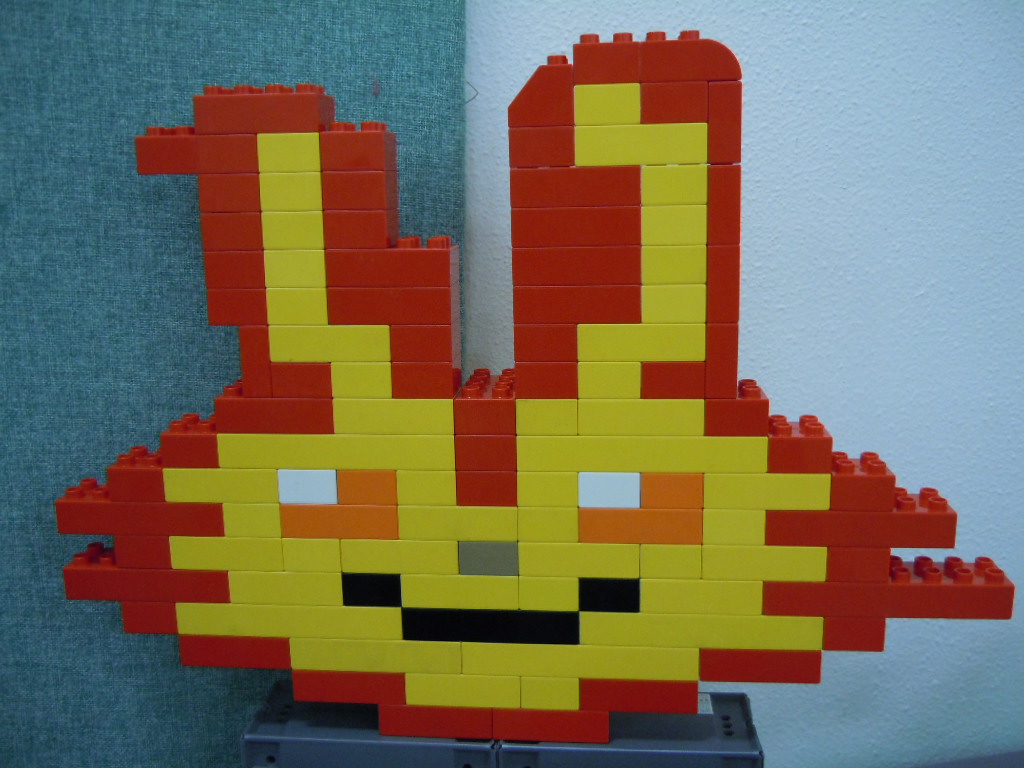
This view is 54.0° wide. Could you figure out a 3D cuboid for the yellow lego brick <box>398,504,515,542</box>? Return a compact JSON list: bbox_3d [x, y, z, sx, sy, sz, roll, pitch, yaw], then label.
[{"bbox_3d":[-0.027,0.070,0.551,0.064,0.021,0.032,0,11,5],"label":"yellow lego brick"}]

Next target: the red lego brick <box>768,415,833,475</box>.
[{"bbox_3d":[0.148,0.031,0.526,0.032,0.023,0.032,0,11,5],"label":"red lego brick"}]

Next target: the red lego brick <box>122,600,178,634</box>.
[{"bbox_3d":[-0.200,0.127,0.576,0.032,0.020,0.032,0,11,5],"label":"red lego brick"}]

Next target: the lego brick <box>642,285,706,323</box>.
[{"bbox_3d":[0.082,-0.043,0.513,0.032,0.021,0.032,0,10,6],"label":"lego brick"}]

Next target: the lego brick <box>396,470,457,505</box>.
[{"bbox_3d":[-0.043,0.051,0.548,0.032,0.021,0.032,0,11,5],"label":"lego brick"}]

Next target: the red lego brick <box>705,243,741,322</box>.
[{"bbox_3d":[0.106,-0.054,0.511,0.016,0.042,0.032,0,11,6],"label":"red lego brick"}]

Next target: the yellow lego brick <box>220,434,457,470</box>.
[{"bbox_3d":[-0.091,0.033,0.549,0.128,0.021,0.032,0,11,5],"label":"yellow lego brick"}]

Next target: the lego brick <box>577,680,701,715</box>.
[{"bbox_3d":[0.070,0.165,0.558,0.064,0.020,0.032,0,11,5],"label":"lego brick"}]

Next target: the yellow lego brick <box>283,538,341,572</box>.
[{"bbox_3d":[-0.106,0.089,0.562,0.032,0.021,0.032,0,11,5],"label":"yellow lego brick"}]

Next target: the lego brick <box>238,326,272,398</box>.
[{"bbox_3d":[-0.132,-0.015,0.540,0.016,0.041,0.032,0,10,6],"label":"lego brick"}]

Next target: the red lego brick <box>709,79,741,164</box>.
[{"bbox_3d":[0.103,-0.129,0.497,0.016,0.040,0.032,0,11,5],"label":"red lego brick"}]

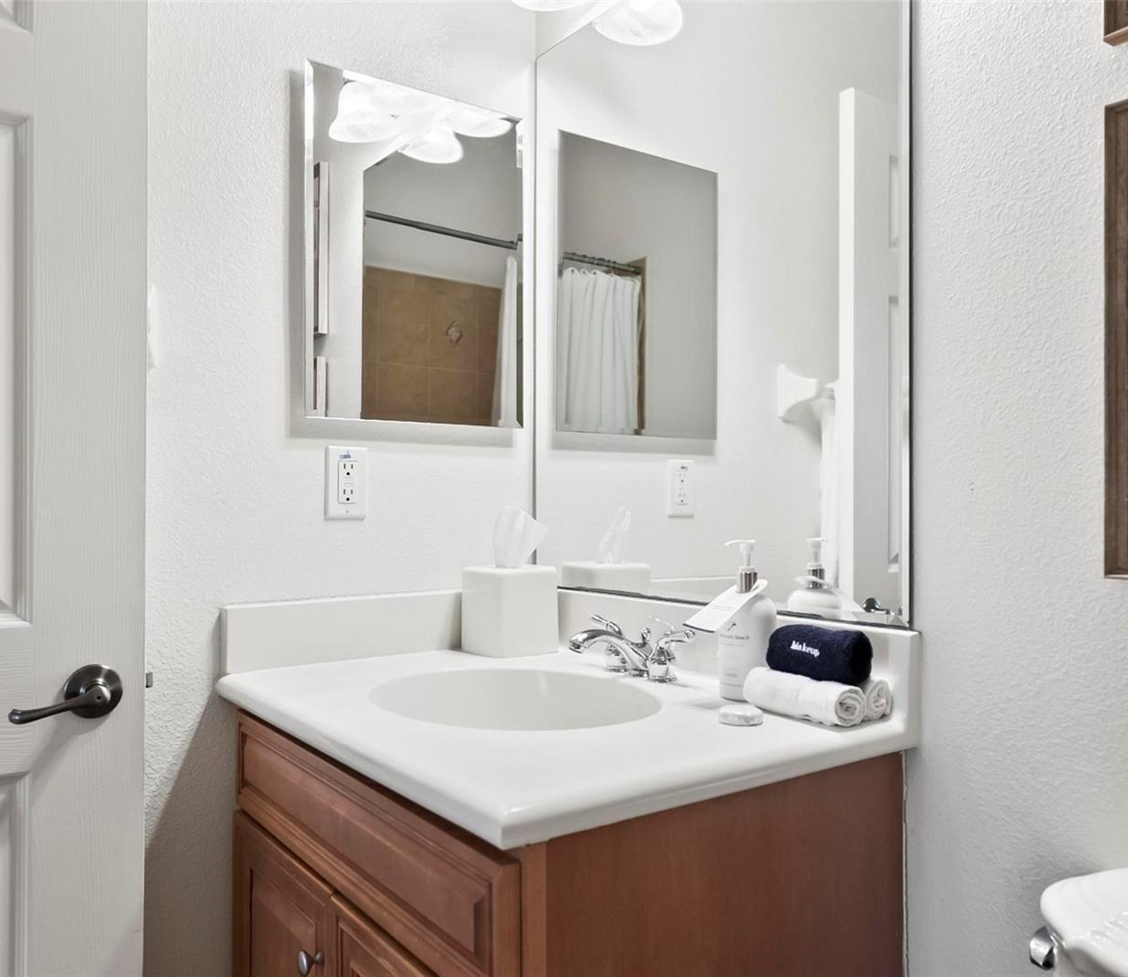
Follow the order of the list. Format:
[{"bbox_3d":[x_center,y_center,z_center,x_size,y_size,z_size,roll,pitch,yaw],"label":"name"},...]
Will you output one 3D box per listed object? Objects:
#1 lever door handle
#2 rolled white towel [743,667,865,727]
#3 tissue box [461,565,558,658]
[{"bbox_3d":[-0.596,0.253,1.081,0.126,0.067,0.062,1,-1,-33],"label":"lever door handle"},{"bbox_3d":[0.277,0.241,1.043,0.045,0.044,0.138,1,-1,-36],"label":"rolled white towel"},{"bbox_3d":[-0.091,0.201,1.498,0.126,0.136,0.126,1,-1,-36],"label":"tissue box"}]

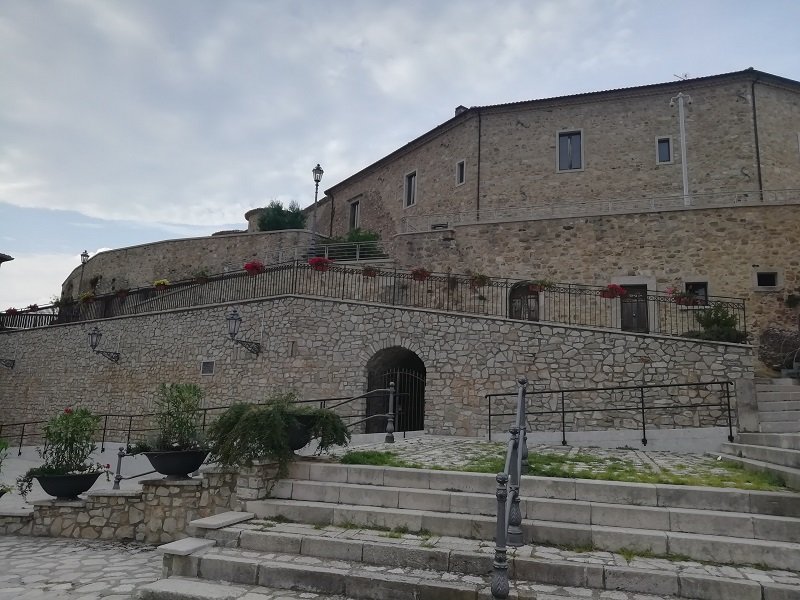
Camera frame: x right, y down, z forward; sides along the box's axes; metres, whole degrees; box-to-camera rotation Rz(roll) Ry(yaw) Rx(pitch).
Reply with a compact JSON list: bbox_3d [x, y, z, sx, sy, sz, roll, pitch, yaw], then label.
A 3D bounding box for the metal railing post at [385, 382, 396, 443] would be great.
[{"bbox_3d":[-0.154,1.950,10.441,0.150,1.015,0.150,2,-10,0],"label":"metal railing post"}]

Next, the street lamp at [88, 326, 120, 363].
[{"bbox_3d":[-8.444,1.302,17.200,0.380,1.080,0.930,-6,-13,34],"label":"street lamp"}]

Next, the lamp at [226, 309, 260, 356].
[{"bbox_3d":[-3.776,0.760,14.500,0.380,1.080,0.950,-6,-13,34],"label":"lamp"}]

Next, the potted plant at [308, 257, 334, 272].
[{"bbox_3d":[-1.803,-0.820,13.800,0.560,0.380,0.420,-2,-12,22],"label":"potted plant"}]

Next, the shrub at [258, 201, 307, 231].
[{"bbox_3d":[-5.029,-3.501,25.500,2.100,1.450,1.800,2,-11,0],"label":"shrub"}]

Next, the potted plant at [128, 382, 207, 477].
[{"bbox_3d":[-2.884,1.665,7.550,0.970,1.170,0.880,2,-11,0],"label":"potted plant"}]

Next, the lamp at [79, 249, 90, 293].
[{"bbox_3d":[-14.432,-0.594,27.166,0.400,3.500,0.400,2,-11,0],"label":"lamp"}]

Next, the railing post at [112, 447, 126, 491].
[{"bbox_3d":[-5.203,3.221,11.107,0.180,0.980,0.180,2,-11,0],"label":"railing post"}]

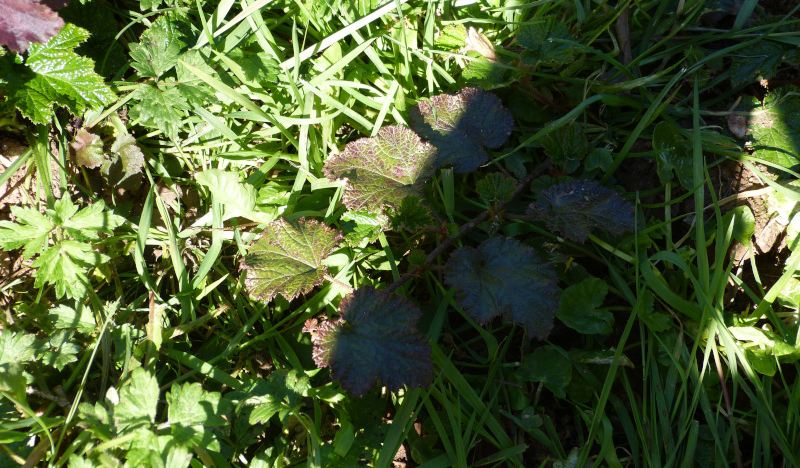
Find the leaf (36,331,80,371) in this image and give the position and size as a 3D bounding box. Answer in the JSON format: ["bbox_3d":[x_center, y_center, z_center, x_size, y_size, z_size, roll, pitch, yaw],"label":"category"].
[{"bbox_3d":[-0.222,0.075,0.945,0.029,0.008,0.028,5,65,0],"label":"leaf"}]

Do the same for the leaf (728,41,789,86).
[{"bbox_3d":[0.232,-0.111,0.944,0.034,0.007,0.030,-20,65,-10],"label":"leaf"}]

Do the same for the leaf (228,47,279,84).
[{"bbox_3d":[-0.106,-0.122,1.059,0.038,0.010,0.035,-29,71,-13],"label":"leaf"}]

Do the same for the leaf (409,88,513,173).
[{"bbox_3d":[0.040,-0.074,0.994,0.068,0.014,0.065,38,70,16],"label":"leaf"}]

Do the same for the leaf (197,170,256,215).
[{"bbox_3d":[-0.119,-0.029,1.006,0.042,0.012,0.042,-40,73,-17],"label":"leaf"}]

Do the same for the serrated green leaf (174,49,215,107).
[{"bbox_3d":[-0.145,-0.112,1.034,0.033,0.010,0.047,6,65,3],"label":"serrated green leaf"}]

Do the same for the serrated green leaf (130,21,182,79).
[{"bbox_3d":[-0.176,-0.132,1.047,0.036,0.010,0.048,-8,65,-4],"label":"serrated green leaf"}]

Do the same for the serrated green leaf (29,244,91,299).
[{"bbox_3d":[-0.224,0.025,0.963,0.041,0.009,0.040,-9,66,-7],"label":"serrated green leaf"}]

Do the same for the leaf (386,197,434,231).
[{"bbox_3d":[0.007,-0.013,0.984,0.033,0.009,0.028,-1,66,-1],"label":"leaf"}]

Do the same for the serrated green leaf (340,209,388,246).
[{"bbox_3d":[-0.024,-0.004,0.980,0.033,0.009,0.029,-11,66,-5],"label":"serrated green leaf"}]

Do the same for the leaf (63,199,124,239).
[{"bbox_3d":[-0.206,-0.010,0.979,0.042,0.009,0.029,-2,65,-1],"label":"leaf"}]

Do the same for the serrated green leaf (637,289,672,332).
[{"bbox_3d":[0.170,0.051,0.970,0.028,0.013,0.029,-32,68,-12],"label":"serrated green leaf"}]

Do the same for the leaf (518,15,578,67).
[{"bbox_3d":[0.110,-0.144,1.083,0.046,0.011,0.047,16,69,8],"label":"leaf"}]

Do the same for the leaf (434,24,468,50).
[{"bbox_3d":[0.033,-0.127,0.942,0.021,0.006,0.019,19,67,8],"label":"leaf"}]

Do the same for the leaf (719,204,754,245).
[{"bbox_3d":[0.232,-0.004,1.000,0.027,0.007,0.029,-24,67,-11],"label":"leaf"}]

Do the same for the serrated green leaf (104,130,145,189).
[{"bbox_3d":[-0.191,-0.049,1.015,0.044,0.012,0.033,39,71,16],"label":"serrated green leaf"}]

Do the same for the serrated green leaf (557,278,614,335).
[{"bbox_3d":[0.124,0.048,0.972,0.040,0.010,0.041,-8,65,-2],"label":"serrated green leaf"}]

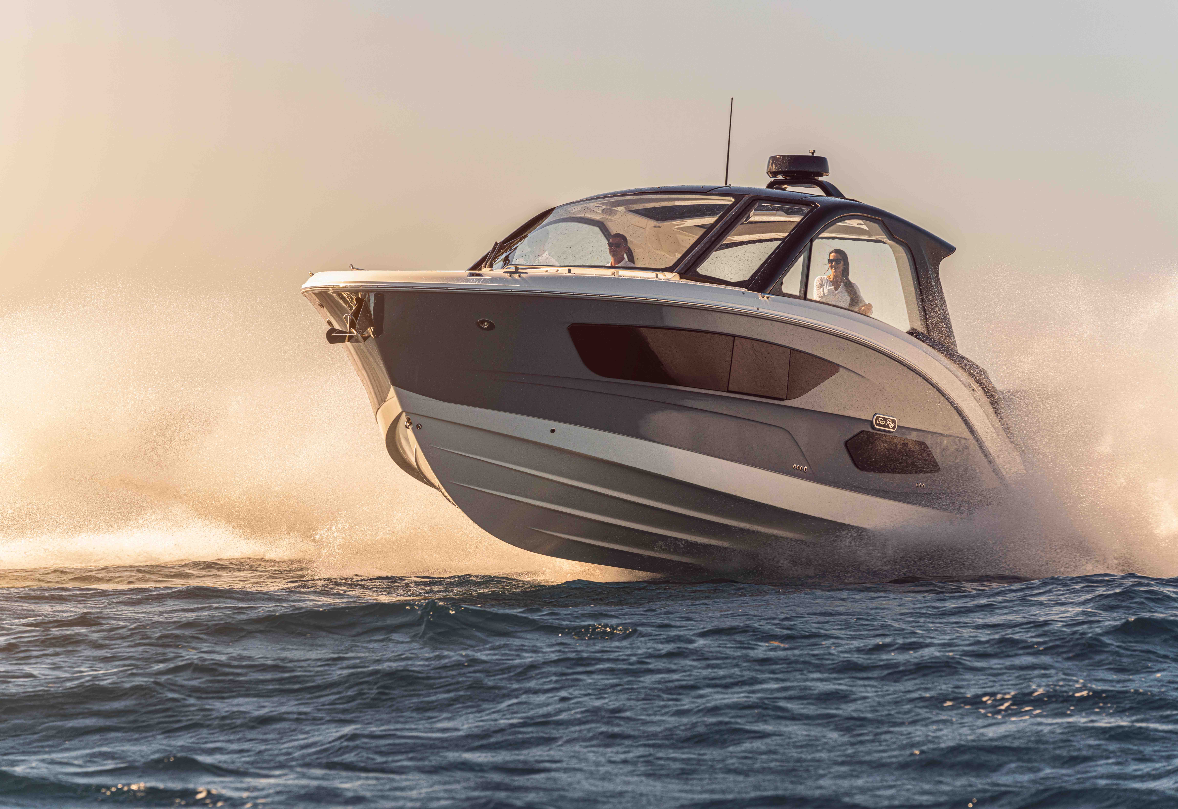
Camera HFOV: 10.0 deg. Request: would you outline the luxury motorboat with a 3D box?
[{"bbox_3d":[0.299,-0.648,65.031,3.650,4.450,11.200,0,-5,28],"label":"luxury motorboat"}]

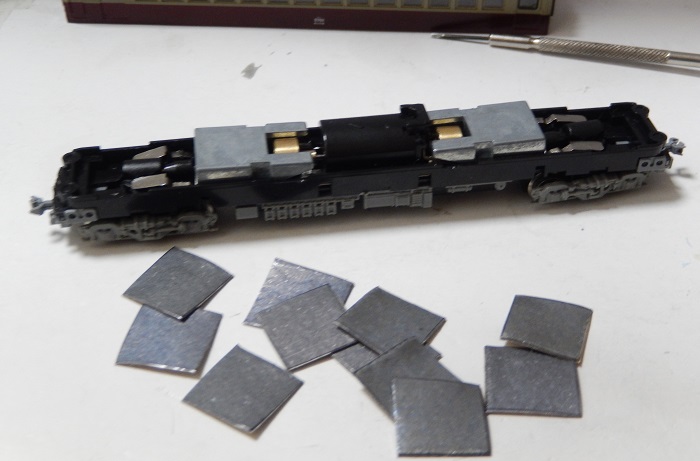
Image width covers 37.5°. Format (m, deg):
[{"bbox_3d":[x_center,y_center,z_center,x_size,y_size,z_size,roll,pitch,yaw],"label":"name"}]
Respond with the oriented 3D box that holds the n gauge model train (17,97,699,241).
[{"bbox_3d":[0.004,-0.013,0.206,0.133,0.016,0.017,-5,41,-7],"label":"n gauge model train"}]

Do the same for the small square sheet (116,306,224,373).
[{"bbox_3d":[-0.031,0.019,0.179,0.014,0.001,0.014,7,41,8],"label":"small square sheet"}]

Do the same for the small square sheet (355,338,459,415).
[{"bbox_3d":[0.010,0.025,0.171,0.014,0.001,0.014,-27,49,-27],"label":"small square sheet"}]

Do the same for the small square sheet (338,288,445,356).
[{"bbox_3d":[0.007,0.016,0.182,0.015,0.001,0.014,25,42,25],"label":"small square sheet"}]

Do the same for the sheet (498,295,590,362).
[{"bbox_3d":[0.035,0.017,0.182,0.014,0.001,0.014,13,39,15],"label":"sheet"}]

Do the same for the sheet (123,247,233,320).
[{"bbox_3d":[-0.031,0.010,0.189,0.014,0.001,0.014,23,45,25],"label":"sheet"}]

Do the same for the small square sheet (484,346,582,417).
[{"bbox_3d":[0.031,0.025,0.173,0.015,0.001,0.014,4,40,4],"label":"small square sheet"}]

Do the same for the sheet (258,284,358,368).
[{"bbox_3d":[-0.007,0.017,0.181,0.014,0.001,0.014,-19,46,-17],"label":"sheet"}]

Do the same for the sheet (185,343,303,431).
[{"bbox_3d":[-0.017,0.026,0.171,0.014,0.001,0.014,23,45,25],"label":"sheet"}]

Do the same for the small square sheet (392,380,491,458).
[{"bbox_3d":[0.015,0.030,0.165,0.015,0.001,0.015,1,41,-2],"label":"small square sheet"}]

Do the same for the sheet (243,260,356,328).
[{"bbox_3d":[-0.009,0.013,0.186,0.015,0.001,0.015,14,44,13],"label":"sheet"}]

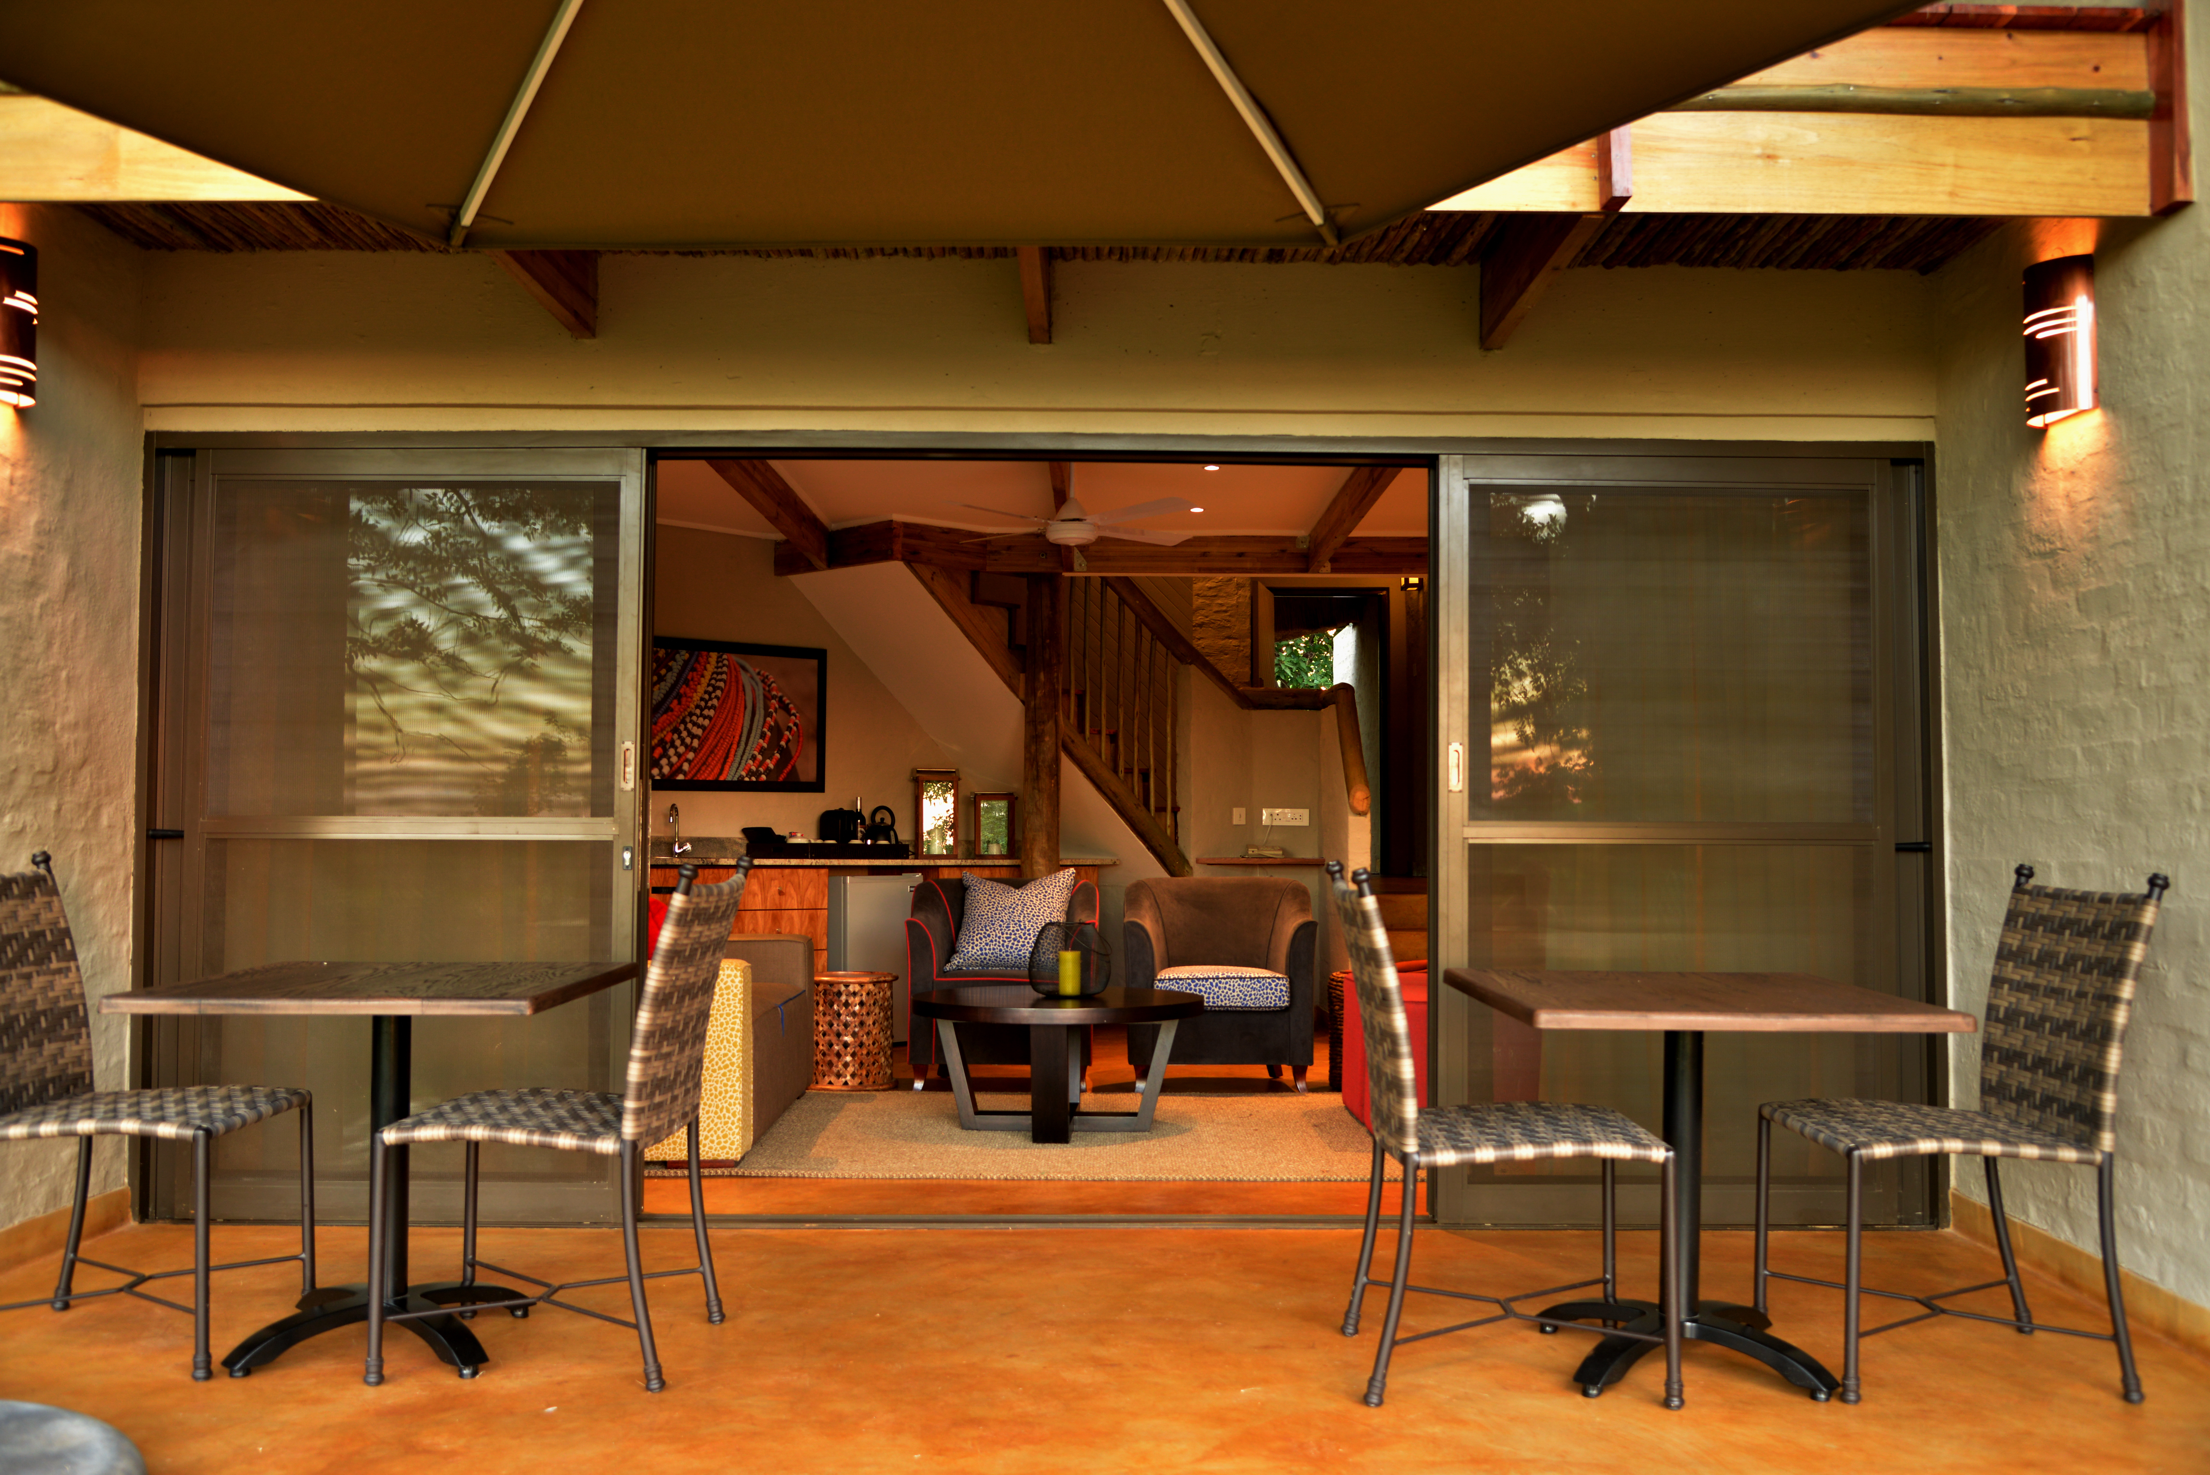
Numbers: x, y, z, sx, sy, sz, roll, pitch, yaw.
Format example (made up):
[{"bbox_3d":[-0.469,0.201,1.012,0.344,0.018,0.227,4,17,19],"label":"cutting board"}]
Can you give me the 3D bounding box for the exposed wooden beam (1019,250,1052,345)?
[{"bbox_3d":[-0.168,-1.199,4.588,0.053,0.235,1.100,0,-3,0],"label":"exposed wooden beam"}]

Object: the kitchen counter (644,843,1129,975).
[{"bbox_3d":[-1.148,1.017,9.163,2.420,0.880,0.600,0,-2,0],"label":"kitchen counter"}]

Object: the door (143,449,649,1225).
[{"bbox_3d":[-1.902,0.262,5.114,1.350,2.070,0.070,0,-2,0],"label":"door"}]

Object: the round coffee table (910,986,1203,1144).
[{"bbox_3d":[-0.152,1.152,6.742,1.025,0.457,1.030,0,-3,0],"label":"round coffee table"}]

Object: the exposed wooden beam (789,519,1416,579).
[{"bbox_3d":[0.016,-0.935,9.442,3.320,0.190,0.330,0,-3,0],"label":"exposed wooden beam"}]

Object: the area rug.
[{"bbox_3d":[-0.217,1.357,6.633,2.500,0.015,1.820,0,-2,0],"label":"area rug"}]

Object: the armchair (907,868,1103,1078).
[{"bbox_3d":[-0.410,1.021,8.019,0.790,0.840,0.760,0,-3,0],"label":"armchair"}]

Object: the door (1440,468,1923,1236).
[{"bbox_3d":[1.551,0.277,5.111,1.310,2.060,0.060,0,-2,0],"label":"door"}]

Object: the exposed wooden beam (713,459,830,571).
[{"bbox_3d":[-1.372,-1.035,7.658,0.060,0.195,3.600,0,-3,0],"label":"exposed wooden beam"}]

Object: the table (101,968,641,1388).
[{"bbox_3d":[-1.441,0.865,3.886,0.780,0.740,0.890,0,-3,0],"label":"table"}]

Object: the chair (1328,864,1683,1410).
[{"bbox_3d":[0.779,0.762,3.838,0.610,1.000,0.530,0,-2,0],"label":"chair"}]

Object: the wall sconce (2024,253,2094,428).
[{"bbox_3d":[2.233,-0.925,4.503,0.115,0.365,0.220,0,-3,0],"label":"wall sconce"}]

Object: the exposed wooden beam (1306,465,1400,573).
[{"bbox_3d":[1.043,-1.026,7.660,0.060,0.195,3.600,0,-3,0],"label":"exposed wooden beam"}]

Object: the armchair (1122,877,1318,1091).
[{"bbox_3d":[0.475,1.025,8.020,0.790,0.840,0.760,0,-3,0],"label":"armchair"}]

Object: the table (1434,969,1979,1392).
[{"bbox_3d":[1.183,0.892,3.875,0.800,0.745,0.820,0,-2,0],"label":"table"}]

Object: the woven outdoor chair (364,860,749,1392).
[{"bbox_3d":[-1.091,0.743,3.867,0.620,0.985,0.560,0,-3,2],"label":"woven outdoor chair"}]

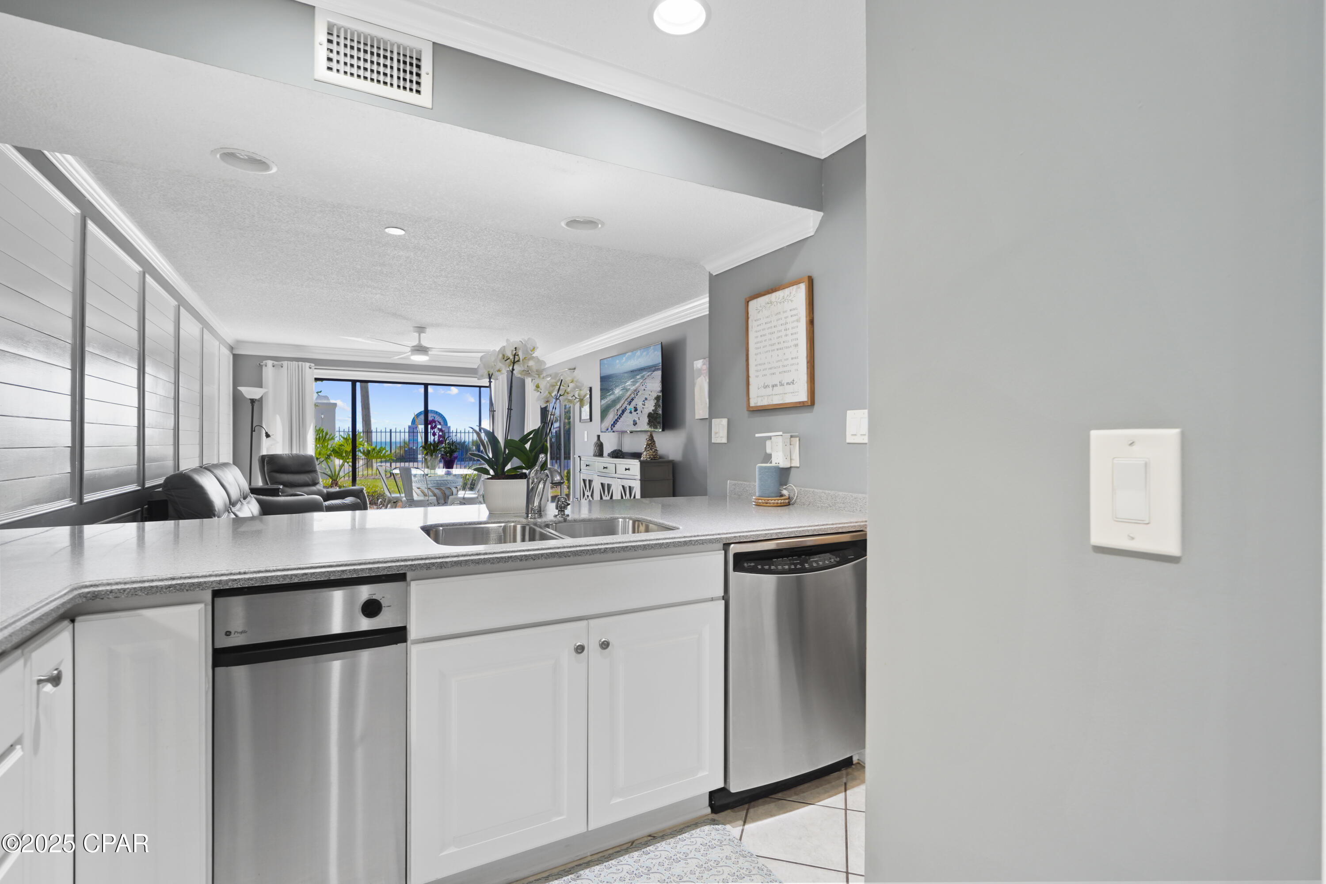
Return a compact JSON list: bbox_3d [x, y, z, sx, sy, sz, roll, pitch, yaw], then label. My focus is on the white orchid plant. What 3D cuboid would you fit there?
[{"bbox_3d":[-0.529,-0.135,2.500,0.400,0.555,0.280,0,0,-29],"label":"white orchid plant"}]

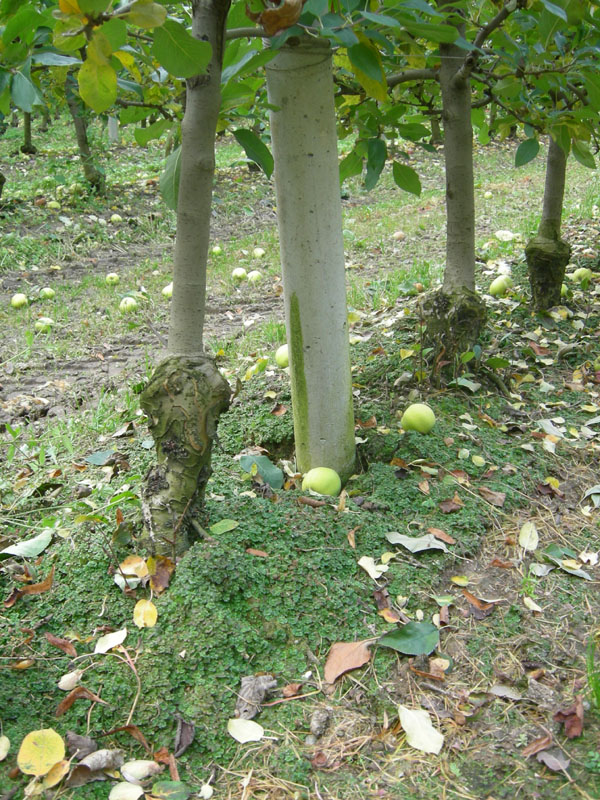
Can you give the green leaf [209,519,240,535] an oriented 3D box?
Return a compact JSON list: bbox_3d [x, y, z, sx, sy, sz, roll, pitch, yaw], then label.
[{"bbox_3d":[-0.131,0.220,1.526,0.052,0.009,0.034,-19,35,-30],"label":"green leaf"}]

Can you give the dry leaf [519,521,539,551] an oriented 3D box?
[{"bbox_3d":[0.406,0.241,1.562,0.035,0.009,0.068,6,36,8],"label":"dry leaf"}]

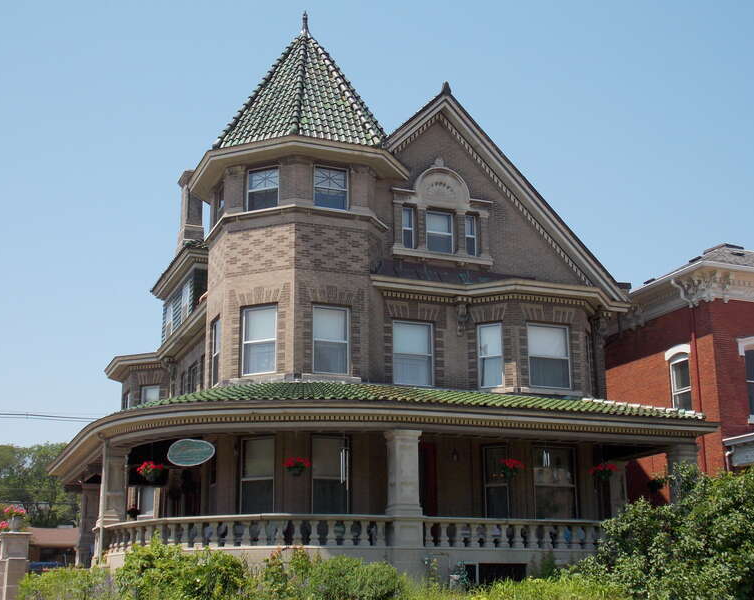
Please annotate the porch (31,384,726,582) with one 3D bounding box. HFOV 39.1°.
[{"bbox_3d":[-1.200,5.561,30.392,14.600,4.990,15.500,6,-17,-21],"label":"porch"}]

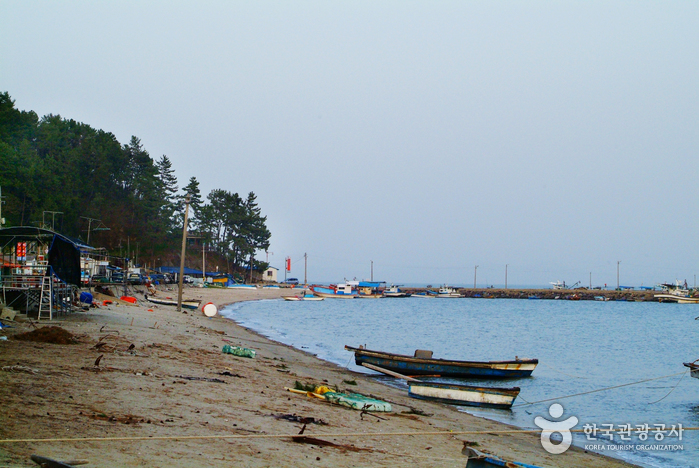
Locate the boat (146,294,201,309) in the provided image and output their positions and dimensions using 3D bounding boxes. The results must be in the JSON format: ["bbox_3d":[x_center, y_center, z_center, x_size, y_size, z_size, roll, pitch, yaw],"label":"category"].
[{"bbox_3d":[-14.370,5.504,131.000,4.700,0.850,1.400,4,-1,16],"label":"boat"}]

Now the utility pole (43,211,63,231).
[{"bbox_3d":[-26.644,1.303,145.000,1.750,6.800,0.250,1,-2,-6],"label":"utility pole"}]

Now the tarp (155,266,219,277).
[{"bbox_3d":[-30.305,6.972,300.000,10.500,1.800,6.500,1,-2,-6],"label":"tarp"}]

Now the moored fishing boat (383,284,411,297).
[{"bbox_3d":[9.758,11.792,335.000,5.800,2.500,2.100,1,-2,-6],"label":"moored fishing boat"}]

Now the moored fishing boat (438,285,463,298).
[{"bbox_3d":[20.865,11.938,335.000,5.800,2.800,2.100,1,-2,-6],"label":"moored fishing boat"}]

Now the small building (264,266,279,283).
[{"bbox_3d":[-17.402,9.125,360.000,3.800,3.600,5.000,1,-2,-6],"label":"small building"}]

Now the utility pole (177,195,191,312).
[{"bbox_3d":[-12.947,1.538,126.000,0.320,9.100,0.320,3,-2,0],"label":"utility pole"}]

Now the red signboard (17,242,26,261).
[{"bbox_3d":[-25.409,1.356,125.000,0.760,1.400,0.120,1,-2,-9],"label":"red signboard"}]

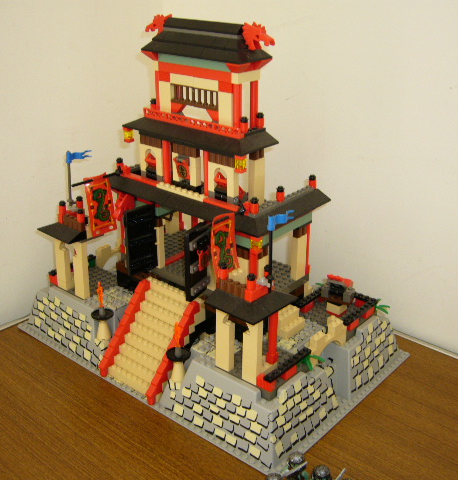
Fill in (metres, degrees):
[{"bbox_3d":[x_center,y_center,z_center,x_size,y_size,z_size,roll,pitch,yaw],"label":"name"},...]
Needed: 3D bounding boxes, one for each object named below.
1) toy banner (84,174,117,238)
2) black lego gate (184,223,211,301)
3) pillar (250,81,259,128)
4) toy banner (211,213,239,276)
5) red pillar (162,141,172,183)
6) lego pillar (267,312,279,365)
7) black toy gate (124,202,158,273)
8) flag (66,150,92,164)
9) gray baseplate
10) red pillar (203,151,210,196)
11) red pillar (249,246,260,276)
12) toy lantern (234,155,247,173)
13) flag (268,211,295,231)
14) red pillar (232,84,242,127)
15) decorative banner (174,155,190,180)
[{"bbox_3d":[-0.133,-0.036,0.677,0.005,0.066,0.033,16,30,38],"label":"toy banner"},{"bbox_3d":[-0.030,0.020,0.640,0.009,0.076,0.040,14,26,29],"label":"black lego gate"},{"bbox_3d":[0.024,-0.128,0.618,0.008,0.048,0.008,19,29,36],"label":"pillar"},{"bbox_3d":[-0.003,0.007,0.583,0.008,0.062,0.031,19,29,36],"label":"toy banner"},{"bbox_3d":[-0.062,-0.080,0.657,0.008,0.055,0.008,19,29,36],"label":"red pillar"},{"bbox_3d":[0.040,0.085,0.579,0.008,0.057,0.008,1,23,0],"label":"lego pillar"},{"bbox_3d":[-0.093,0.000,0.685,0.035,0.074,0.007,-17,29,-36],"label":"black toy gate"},{"bbox_3d":[-0.164,-0.091,0.706,0.031,0.014,0.005,-17,29,-36],"label":"flag"},{"bbox_3d":[-0.024,0.090,0.741,0.384,0.059,0.256,19,29,36],"label":"gray baseplate"},{"bbox_3d":[-0.021,-0.066,0.625,0.008,0.055,0.008,1,23,0],"label":"red pillar"},{"bbox_3d":[0.024,0.037,0.624,0.008,0.058,0.008,19,29,36],"label":"red pillar"},{"bbox_3d":[0.011,-0.069,0.583,0.008,0.017,0.008,19,29,36],"label":"toy lantern"},{"bbox_3d":[0.044,-0.017,0.541,0.006,0.015,0.034,22,30,40],"label":"flag"},{"bbox_3d":[0.008,-0.114,0.585,0.008,0.054,0.008,19,29,36],"label":"red pillar"},{"bbox_3d":[-0.046,-0.071,0.641,0.020,0.023,0.004,19,29,36],"label":"decorative banner"}]

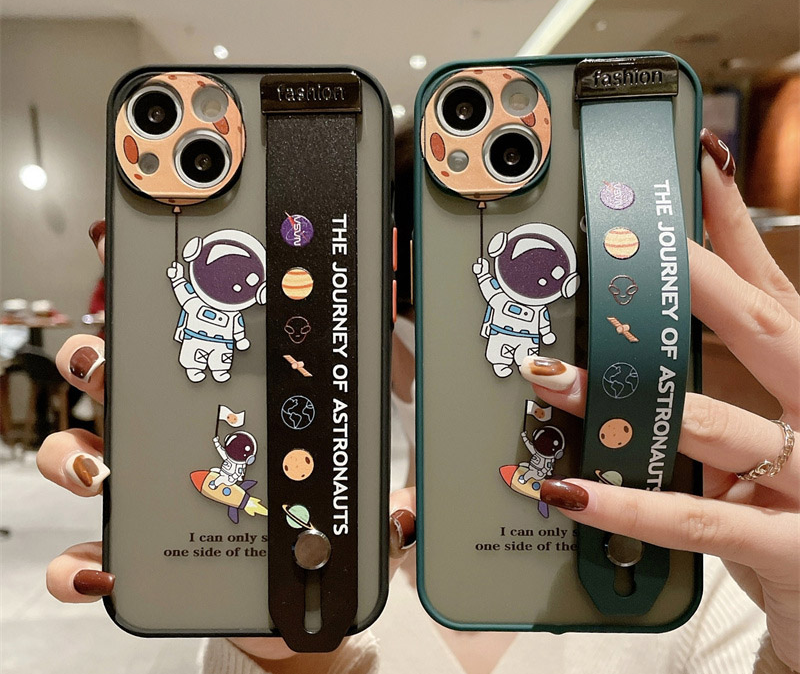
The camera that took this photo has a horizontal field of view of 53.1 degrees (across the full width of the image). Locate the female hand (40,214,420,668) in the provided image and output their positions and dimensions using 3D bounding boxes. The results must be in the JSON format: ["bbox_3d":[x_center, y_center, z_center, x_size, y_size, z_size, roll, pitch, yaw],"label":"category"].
[{"bbox_3d":[-0.051,0.031,0.238,0.108,0.130,0.065,0,0,0],"label":"female hand"}]

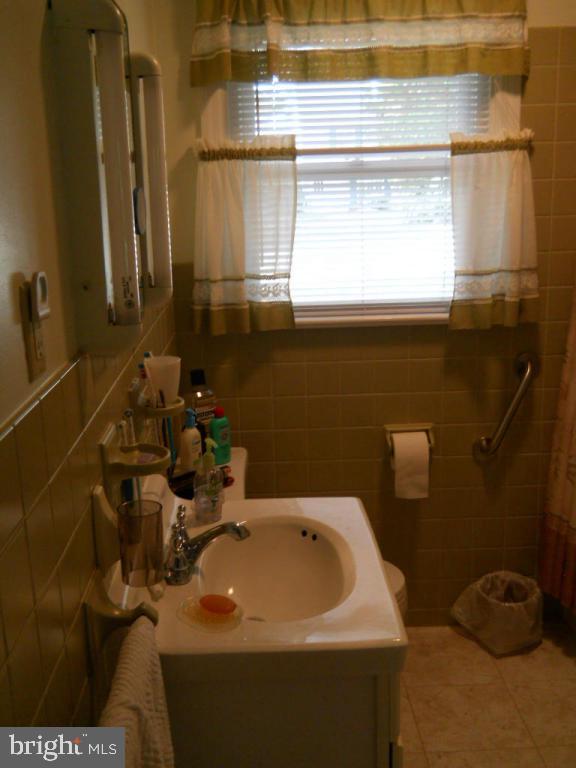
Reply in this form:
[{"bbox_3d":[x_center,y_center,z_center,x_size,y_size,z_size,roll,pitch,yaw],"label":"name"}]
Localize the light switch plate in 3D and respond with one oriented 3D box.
[{"bbox_3d":[-0.302,-0.064,0.973,0.011,0.116,0.071,-2,14,-2],"label":"light switch plate"}]

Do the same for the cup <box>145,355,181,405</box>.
[{"bbox_3d":[-0.251,-0.005,1.649,0.073,0.097,0.073,-2,14,-2],"label":"cup"}]

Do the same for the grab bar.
[{"bbox_3d":[0.707,0.084,2.637,0.075,0.373,0.072,24,12,-8],"label":"grab bar"}]

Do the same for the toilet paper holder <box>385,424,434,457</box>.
[{"bbox_3d":[0.393,0.183,2.642,0.162,0.106,0.090,-2,14,-2],"label":"toilet paper holder"}]

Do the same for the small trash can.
[{"bbox_3d":[0.701,0.759,2.722,0.250,0.218,0.222,1,14,9],"label":"small trash can"}]

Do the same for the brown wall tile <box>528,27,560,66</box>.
[{"bbox_3d":[0.747,-0.988,2.410,0.107,0.109,0.010,-2,14,-2],"label":"brown wall tile"}]

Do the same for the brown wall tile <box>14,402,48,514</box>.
[{"bbox_3d":[-0.293,0.081,0.940,0.010,0.108,0.108,-2,14,-2],"label":"brown wall tile"}]

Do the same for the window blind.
[{"bbox_3d":[0.222,-0.615,2.511,0.782,0.866,0.045,-2,14,-2],"label":"window blind"}]

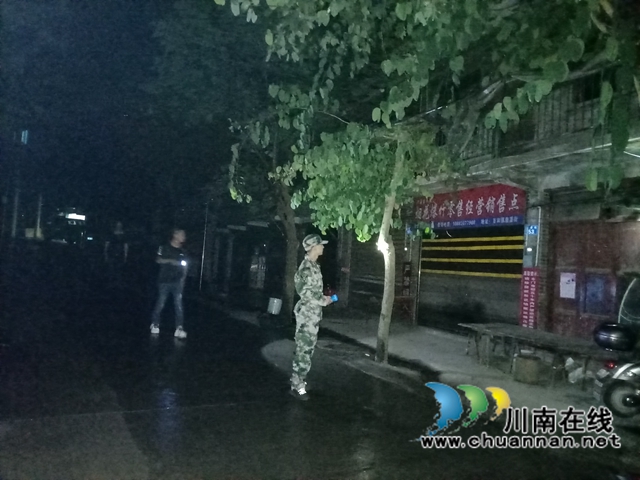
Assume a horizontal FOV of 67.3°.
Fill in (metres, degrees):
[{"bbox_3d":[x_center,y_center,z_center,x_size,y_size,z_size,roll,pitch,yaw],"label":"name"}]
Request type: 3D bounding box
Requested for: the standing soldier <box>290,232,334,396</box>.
[{"bbox_3d":[-0.065,0.786,5.121,0.430,1.740,0.480,3,-3,9],"label":"standing soldier"}]

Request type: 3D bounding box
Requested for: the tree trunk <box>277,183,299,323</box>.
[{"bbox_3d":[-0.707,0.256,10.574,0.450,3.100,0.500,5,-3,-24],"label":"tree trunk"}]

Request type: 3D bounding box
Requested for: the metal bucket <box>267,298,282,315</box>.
[{"bbox_3d":[-0.975,1.425,10.300,0.280,0.320,0.280,7,-3,0],"label":"metal bucket"}]

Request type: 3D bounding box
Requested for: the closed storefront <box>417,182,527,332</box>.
[{"bbox_3d":[3.011,0.481,9.931,0.350,2.950,3.040,5,-3,-24],"label":"closed storefront"}]

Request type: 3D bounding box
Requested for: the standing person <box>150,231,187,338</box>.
[{"bbox_3d":[-2.416,0.700,7.892,0.500,1.740,0.380,5,-3,-37],"label":"standing person"}]

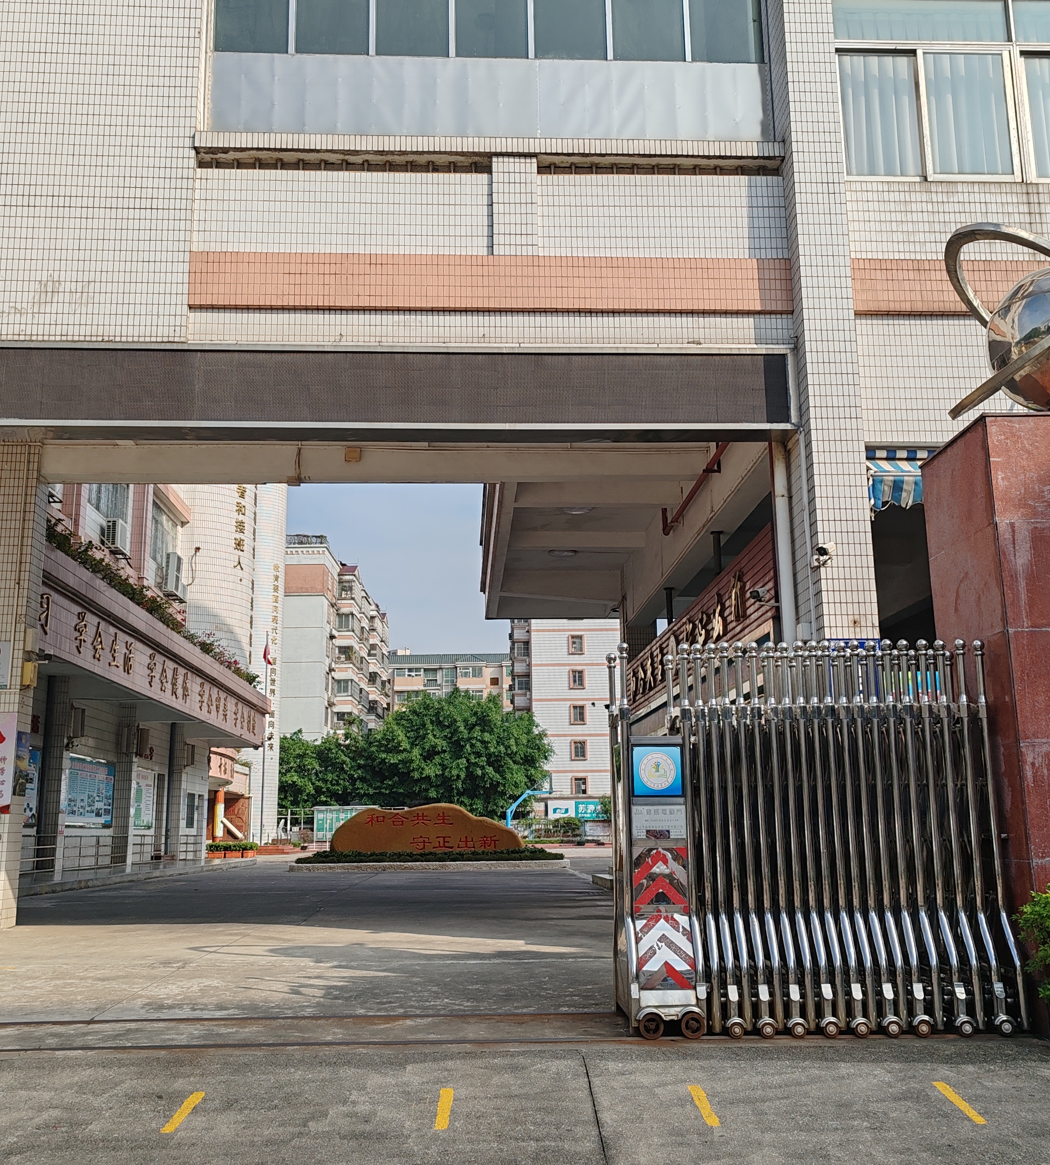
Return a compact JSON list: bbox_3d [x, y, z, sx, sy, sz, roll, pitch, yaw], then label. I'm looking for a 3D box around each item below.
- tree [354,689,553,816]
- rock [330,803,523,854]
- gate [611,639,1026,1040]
[{"bbox_3d":[-3.813,10.393,67.188,10.700,9.040,10.000,0,-12,-3],"label":"tree"},{"bbox_3d":[-2.775,6.967,33.998,5.400,1.480,1.300,0,-12,-3],"label":"rock"},{"bbox_3d":[1.450,1.314,6.406,1.947,1.978,0.799,0,-12,-3],"label":"gate"}]

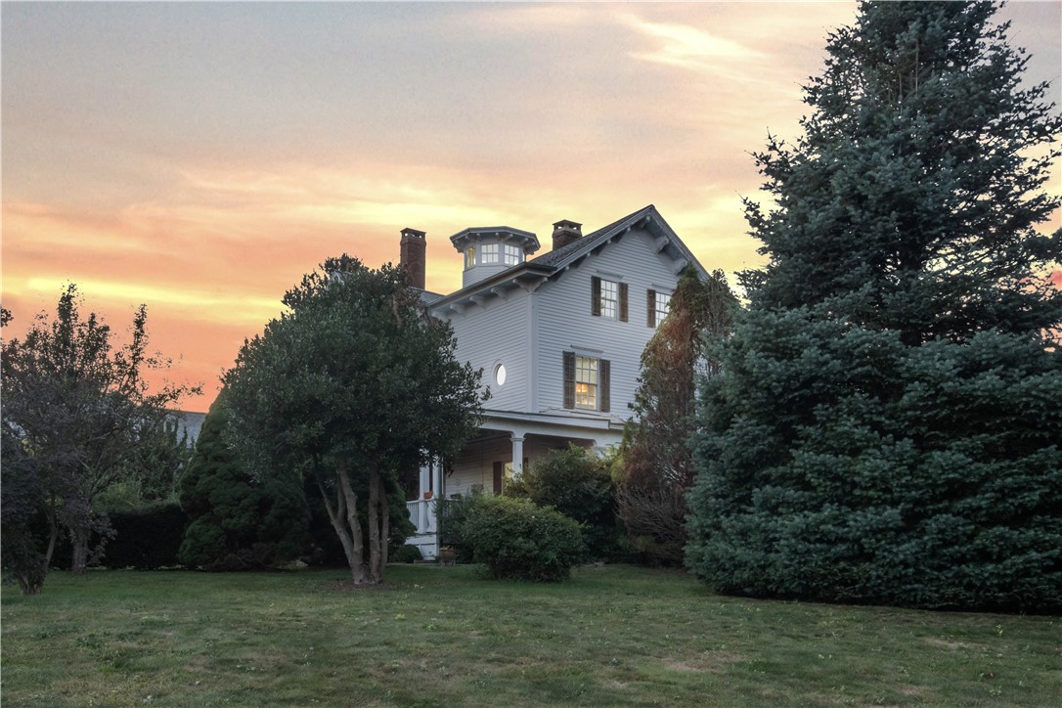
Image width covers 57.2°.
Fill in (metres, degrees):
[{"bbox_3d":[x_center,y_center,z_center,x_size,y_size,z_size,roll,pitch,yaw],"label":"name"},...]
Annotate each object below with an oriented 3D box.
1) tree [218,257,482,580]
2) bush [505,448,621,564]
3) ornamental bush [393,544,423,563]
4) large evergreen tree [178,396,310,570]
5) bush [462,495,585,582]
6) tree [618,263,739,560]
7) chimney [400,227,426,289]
[{"bbox_3d":[-3.815,1.318,21.053,5.664,7.043,5.500,0,-9,0],"label":"tree"},{"bbox_3d":[0.885,4.074,26.286,3.170,3.256,2.900,0,-9,0],"label":"bush"},{"bbox_3d":[-3.536,5.742,28.047,0.845,0.513,0.850,0,-9,0],"label":"ornamental bush"},{"bbox_3d":[-7.668,3.298,26.105,3.565,4.713,3.600,0,-9,0],"label":"large evergreen tree"},{"bbox_3d":[-0.167,4.147,22.225,2.812,1.822,2.600,0,-9,0],"label":"bush"},{"bbox_3d":[4.109,1.664,27.377,3.408,8.359,3.500,0,-9,0],"label":"tree"},{"bbox_3d":[-4.668,-3.745,38.561,0.780,2.629,0.720,6,-11,-33],"label":"chimney"}]

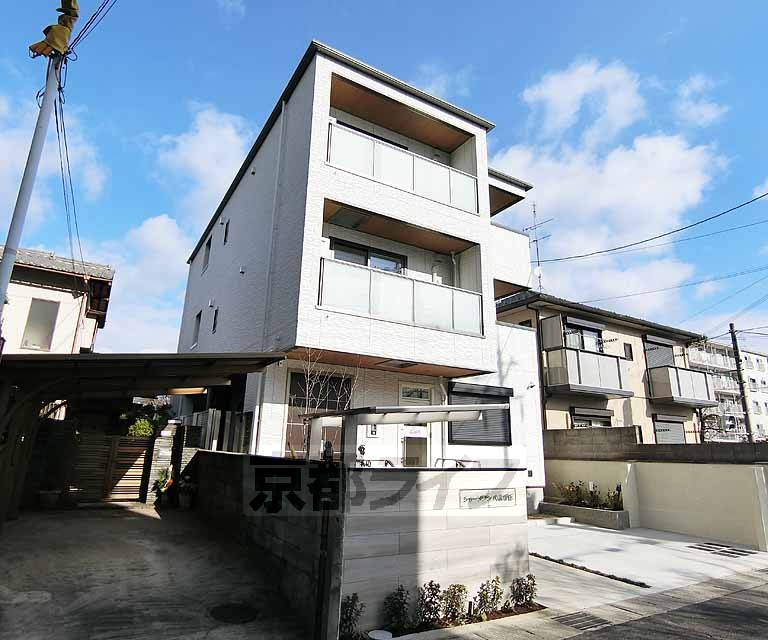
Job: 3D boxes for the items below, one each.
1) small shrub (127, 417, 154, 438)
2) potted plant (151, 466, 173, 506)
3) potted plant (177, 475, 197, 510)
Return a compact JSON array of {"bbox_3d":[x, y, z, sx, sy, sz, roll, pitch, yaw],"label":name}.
[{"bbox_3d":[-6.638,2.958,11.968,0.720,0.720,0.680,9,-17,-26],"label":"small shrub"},{"bbox_3d":[-4.992,3.736,9.850,0.470,0.840,0.450,10,-17,-29],"label":"potted plant"},{"bbox_3d":[-4.364,3.812,9.700,0.430,0.750,0.420,10,-17,-29],"label":"potted plant"}]

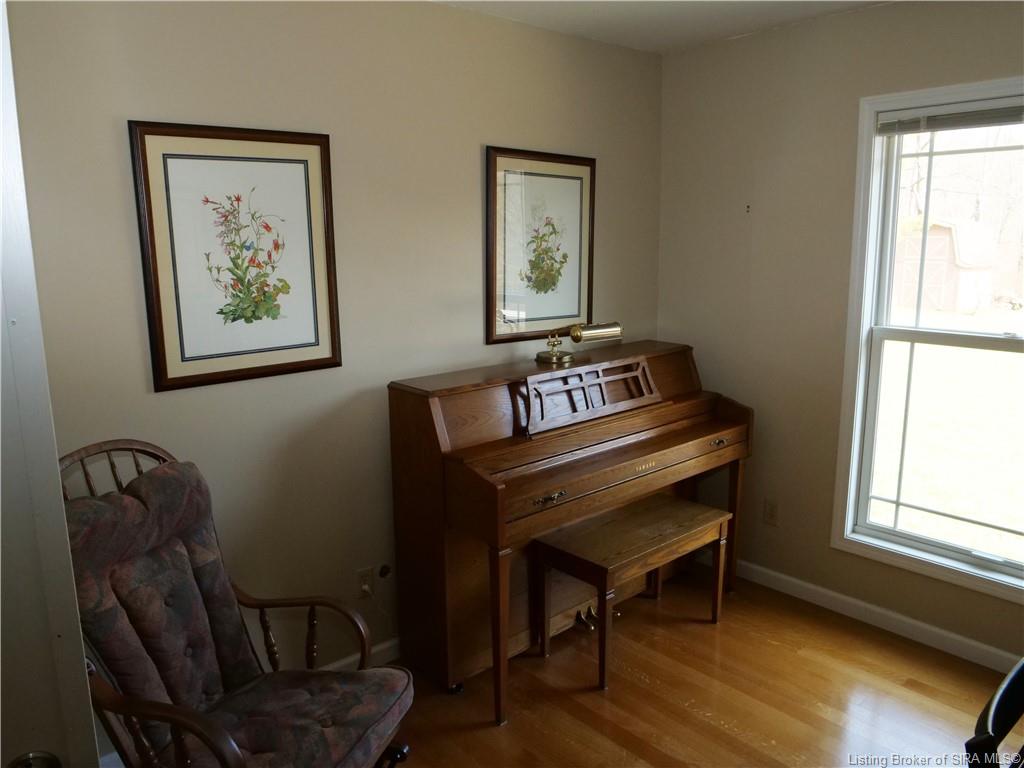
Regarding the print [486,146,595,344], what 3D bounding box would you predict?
[{"bbox_3d":[0.132,-0.574,2.993,0.614,0.762,0.025,-10,15,-40],"label":"print"}]

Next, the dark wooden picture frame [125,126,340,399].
[{"bbox_3d":[-0.813,-0.386,2.177,0.592,0.748,0.025,-10,15,-40],"label":"dark wooden picture frame"}]

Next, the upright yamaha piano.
[{"bbox_3d":[0.317,0.475,2.938,1.483,1.104,0.604,-10,15,-40],"label":"upright yamaha piano"}]

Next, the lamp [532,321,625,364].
[{"bbox_3d":[0.250,-0.167,2.904,0.288,0.171,0.313,-10,15,-40],"label":"lamp"}]

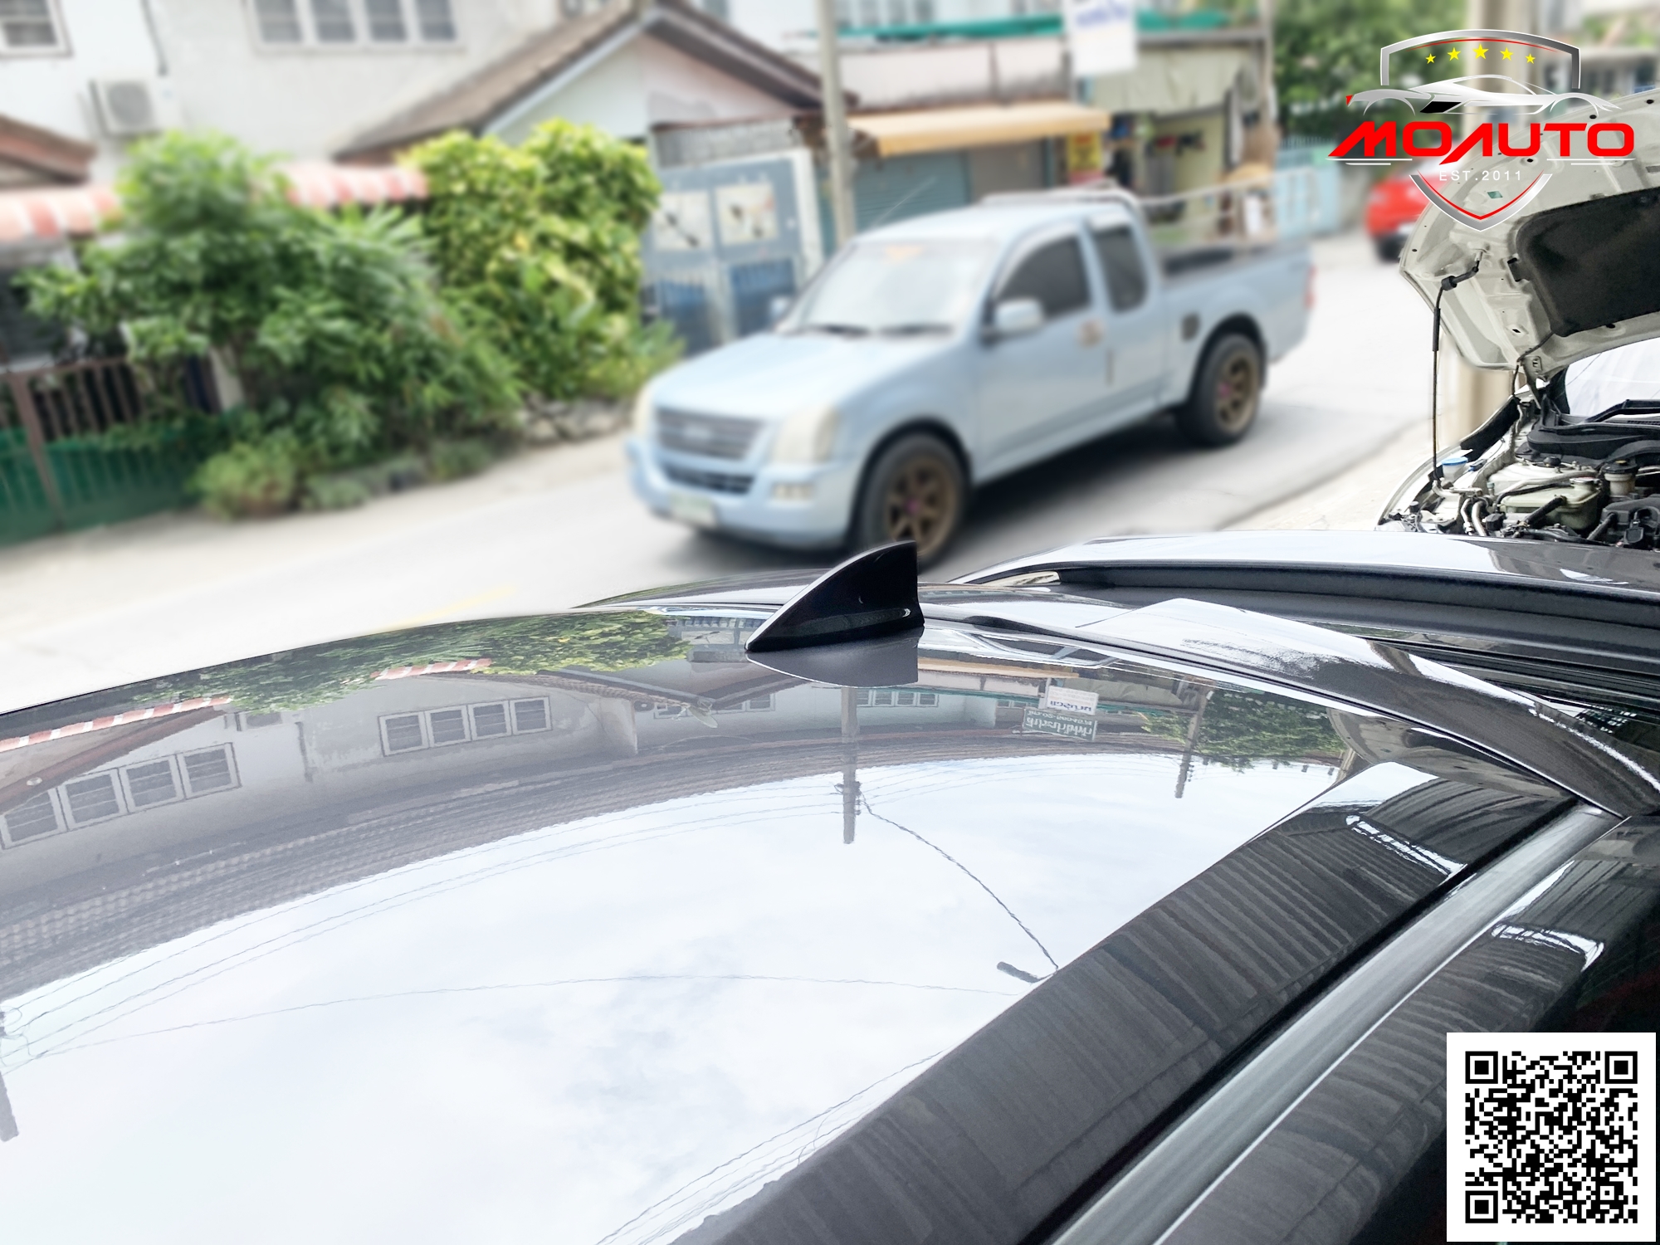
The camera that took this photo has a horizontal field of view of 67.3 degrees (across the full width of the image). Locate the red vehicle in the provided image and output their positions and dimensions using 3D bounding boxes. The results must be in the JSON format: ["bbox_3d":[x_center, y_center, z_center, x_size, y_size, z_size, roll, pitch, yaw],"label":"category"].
[{"bbox_3d":[9.121,-5.847,16.942,4.200,1.500,1.740,-23,27,-39],"label":"red vehicle"}]

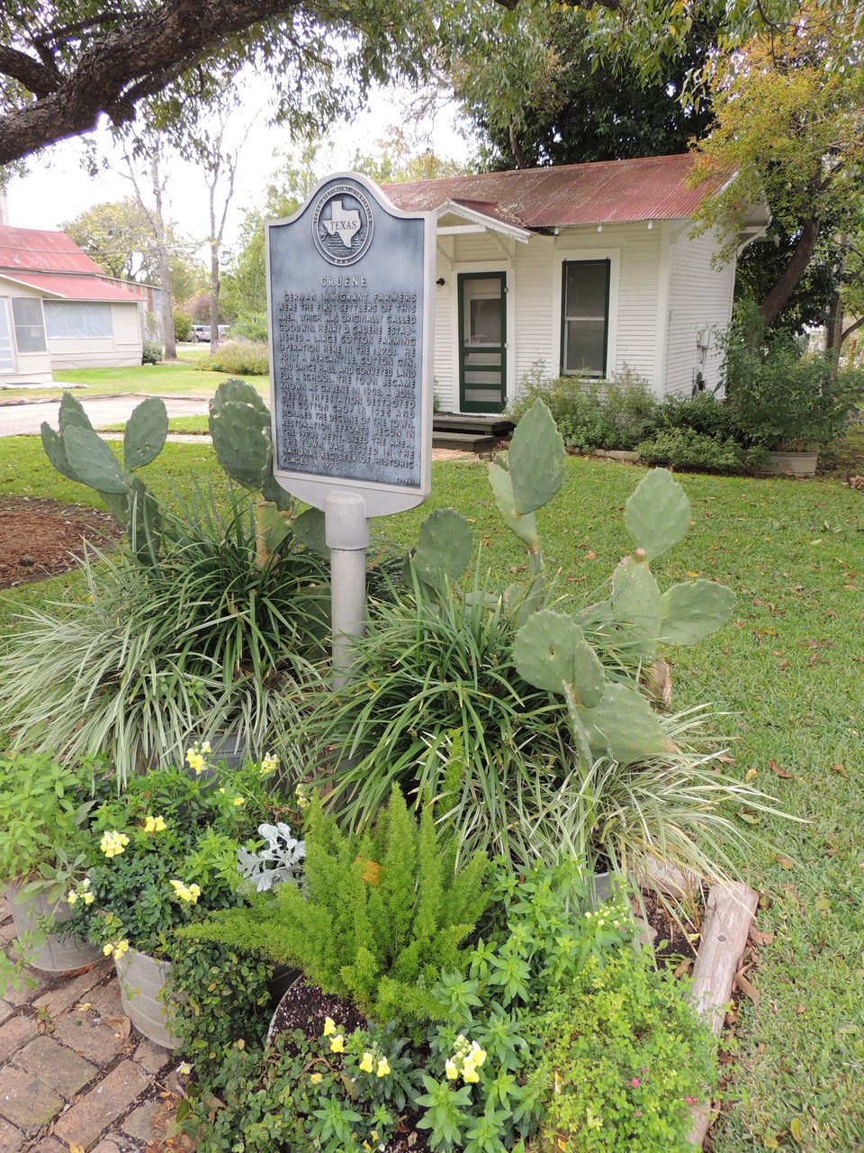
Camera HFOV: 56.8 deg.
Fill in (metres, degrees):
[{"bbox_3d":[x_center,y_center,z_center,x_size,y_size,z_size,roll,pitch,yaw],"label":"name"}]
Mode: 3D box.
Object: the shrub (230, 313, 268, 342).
[{"bbox_3d":[-8.299,-10.986,36.372,2.100,1.800,1.900,-4,18,-12],"label":"shrub"}]

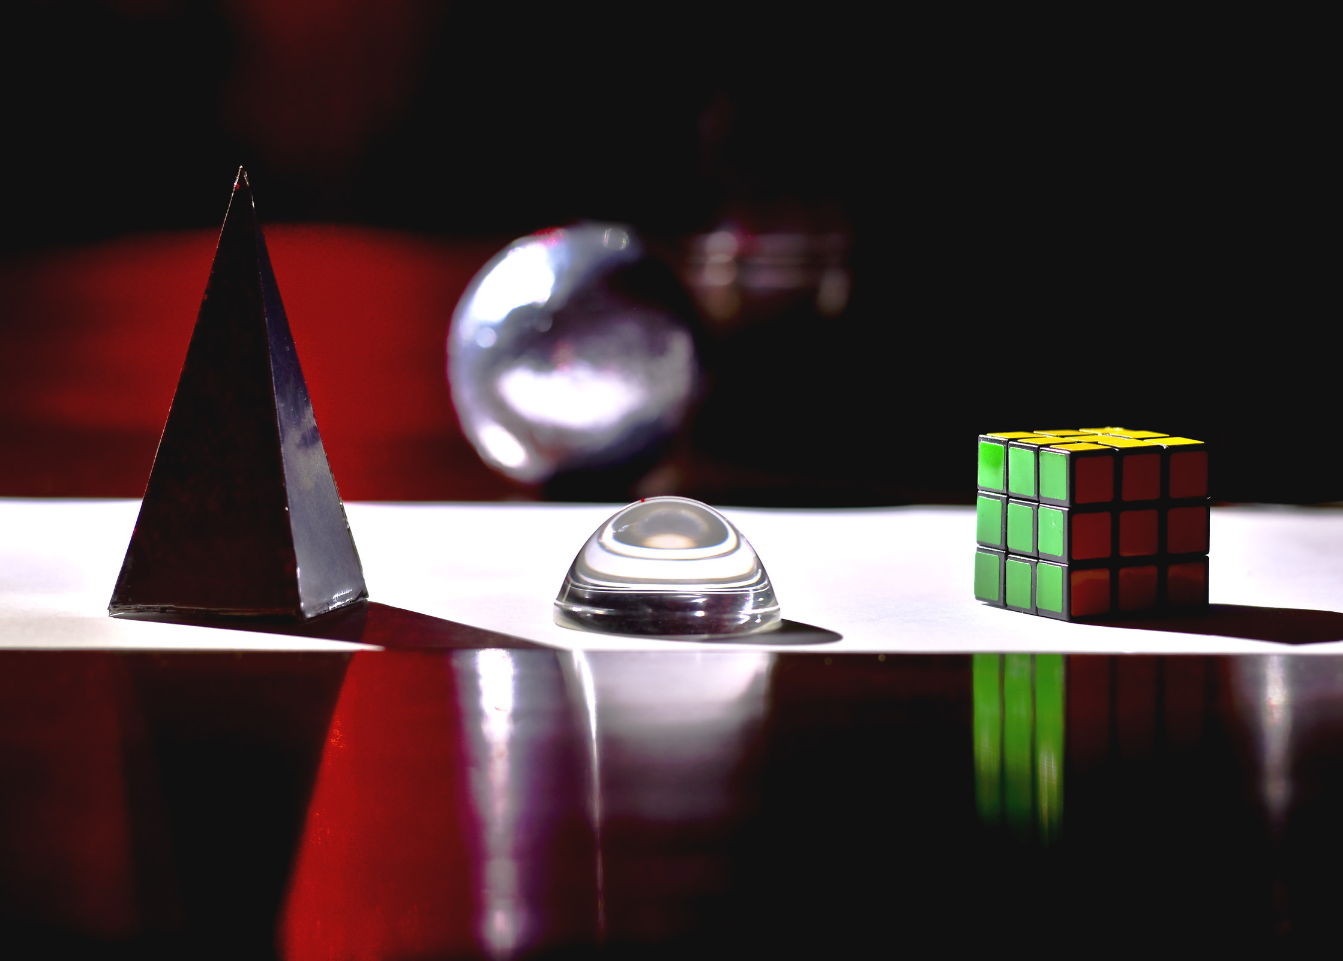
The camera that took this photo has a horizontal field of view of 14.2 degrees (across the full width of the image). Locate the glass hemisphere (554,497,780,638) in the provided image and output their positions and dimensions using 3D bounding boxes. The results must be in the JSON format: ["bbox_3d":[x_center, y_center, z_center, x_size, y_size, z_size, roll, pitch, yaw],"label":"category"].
[{"bbox_3d":[-0.001,0.026,1.802,0.076,0.042,0.076,0,7,0],"label":"glass hemisphere"}]

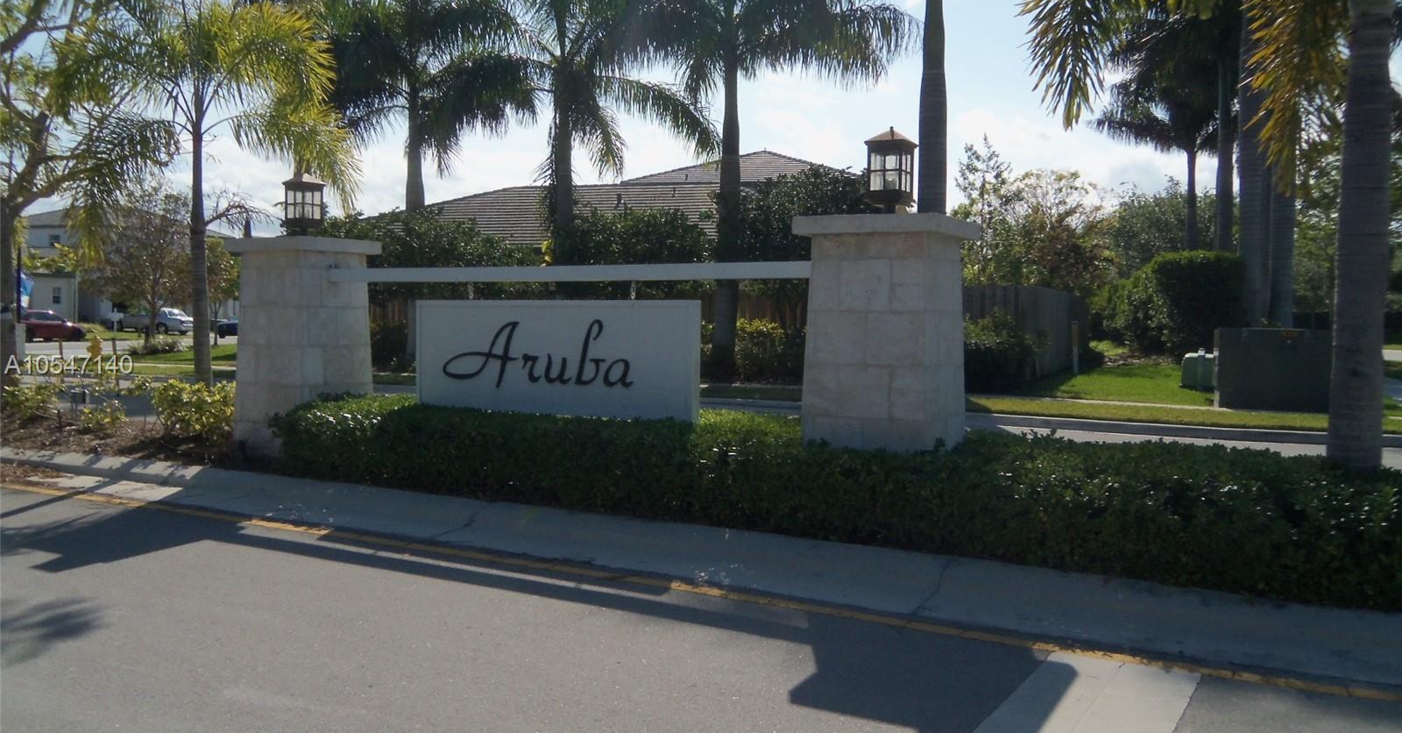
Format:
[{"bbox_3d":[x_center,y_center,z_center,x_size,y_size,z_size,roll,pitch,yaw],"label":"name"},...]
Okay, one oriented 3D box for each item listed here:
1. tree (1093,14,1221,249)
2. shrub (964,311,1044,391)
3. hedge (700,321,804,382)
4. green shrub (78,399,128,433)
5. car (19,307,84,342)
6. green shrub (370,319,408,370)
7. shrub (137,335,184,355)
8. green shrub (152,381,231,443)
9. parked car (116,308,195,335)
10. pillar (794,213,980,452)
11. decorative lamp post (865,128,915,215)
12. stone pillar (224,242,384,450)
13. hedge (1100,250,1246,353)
[{"bbox_3d":[15.402,-5.733,36.262,5.700,10.753,5.700,1,3,0],"label":"tree"},{"bbox_3d":[5.581,-0.296,21.206,1.750,1.475,1.400,2,3,30],"label":"shrub"},{"bbox_3d":[1.125,-0.347,24.008,2.200,1.322,1.300,2,3,30],"label":"hedge"},{"bbox_3d":[-6.342,0.517,12.037,0.520,0.350,0.450,-1,3,-28],"label":"green shrub"},{"bbox_3d":[-29.958,-1.879,50.265,1.820,1.460,4.500,3,3,38],"label":"car"},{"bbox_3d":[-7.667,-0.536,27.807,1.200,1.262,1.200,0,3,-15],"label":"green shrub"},{"bbox_3d":[-16.449,-0.642,34.512,1.500,0.617,1.200,-1,3,-25],"label":"shrub"},{"bbox_3d":[-5.096,0.448,11.433,0.900,0.620,0.800,-1,3,-24],"label":"green shrub"},{"bbox_3d":[-30.994,-2.648,64.961,5.100,1.580,1.870,2,3,30],"label":"parked car"},{"bbox_3d":[1.246,-0.022,7.607,0.950,1.891,0.950,2,3,30],"label":"pillar"},{"bbox_3d":[1.170,-1.192,7.029,0.263,0.578,0.263,2,3,30],"label":"decorative lamp post"},{"bbox_3d":[-3.377,-0.183,9.696,0.891,1.774,0.891,2,3,30],"label":"stone pillar"},{"bbox_3d":[14.766,-1.951,35.241,4.300,3.285,2.600,2,3,30],"label":"hedge"}]

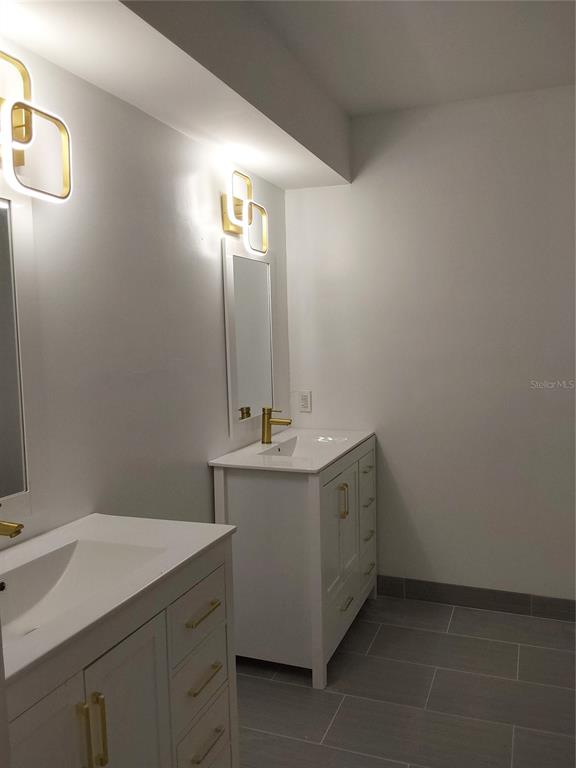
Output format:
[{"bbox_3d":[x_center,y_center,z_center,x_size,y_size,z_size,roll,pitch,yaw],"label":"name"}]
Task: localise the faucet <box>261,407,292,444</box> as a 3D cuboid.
[{"bbox_3d":[-0.057,0.201,2.935,0.157,0.168,0.048,0,5,22],"label":"faucet"}]

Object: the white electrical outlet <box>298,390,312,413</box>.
[{"bbox_3d":[0.092,0.097,3.329,0.074,0.117,0.010,0,5,22],"label":"white electrical outlet"}]

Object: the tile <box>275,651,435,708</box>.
[{"bbox_3d":[0.277,1.189,2.535,0.608,0.010,0.308,0,5,22],"label":"tile"}]

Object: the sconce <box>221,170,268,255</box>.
[{"bbox_3d":[-0.201,-0.733,2.701,0.094,0.315,0.395,0,5,22],"label":"sconce"}]

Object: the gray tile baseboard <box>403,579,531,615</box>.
[{"bbox_3d":[0.891,1.064,3.099,0.607,0.114,0.010,0,5,22],"label":"gray tile baseboard"}]

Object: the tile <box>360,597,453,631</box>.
[{"bbox_3d":[0.501,1.139,3.098,0.608,0.010,0.292,0,5,22],"label":"tile"}]

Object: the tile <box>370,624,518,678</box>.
[{"bbox_3d":[0.678,1.164,2.705,0.607,0.010,0.308,0,5,22],"label":"tile"}]

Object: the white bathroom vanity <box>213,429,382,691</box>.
[{"bbox_3d":[0.084,0.724,2.884,0.488,0.875,0.920,0,5,22],"label":"white bathroom vanity"}]

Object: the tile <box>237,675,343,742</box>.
[{"bbox_3d":[-0.093,1.214,2.352,0.560,0.010,0.308,0,5,22],"label":"tile"}]

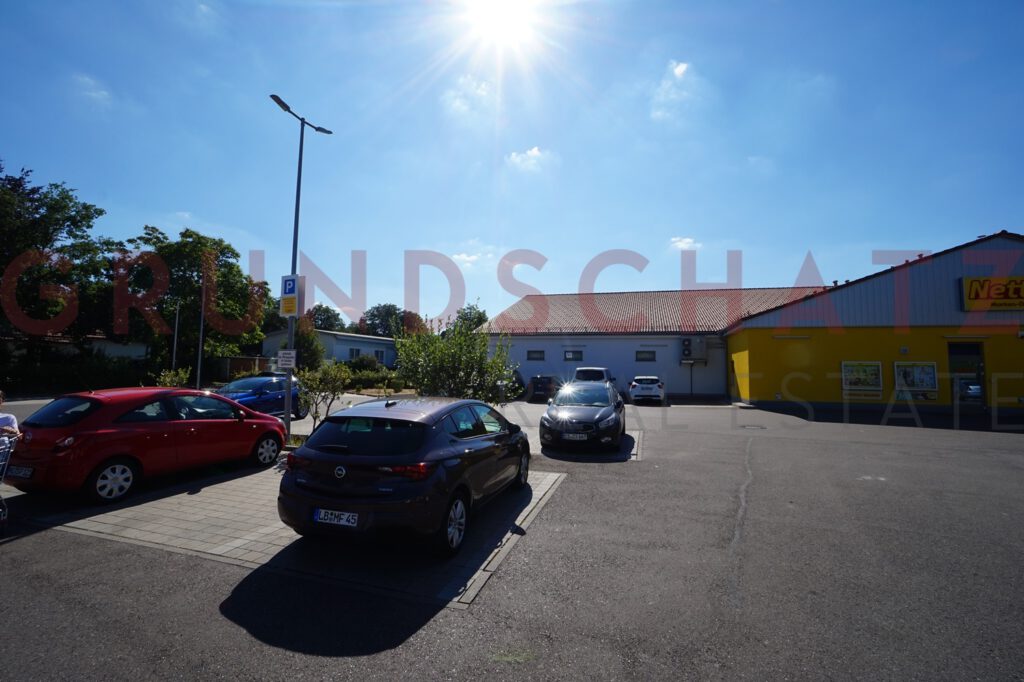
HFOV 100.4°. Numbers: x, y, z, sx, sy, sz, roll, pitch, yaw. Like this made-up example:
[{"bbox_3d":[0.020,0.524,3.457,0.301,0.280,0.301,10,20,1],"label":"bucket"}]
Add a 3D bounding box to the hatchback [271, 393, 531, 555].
[{"bbox_3d":[-0.999,1.550,5.981,1.840,1.485,4.370,0,-4,17],"label":"hatchback"}]

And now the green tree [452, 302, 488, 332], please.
[{"bbox_3d":[-5.458,0.302,55.098,5.000,10.378,5.000,1,-4,-6],"label":"green tree"}]

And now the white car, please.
[{"bbox_3d":[7.796,2.894,24.568,1.760,1.460,4.000,0,-4,17],"label":"white car"}]

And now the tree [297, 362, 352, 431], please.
[{"bbox_3d":[-4.537,1.526,10.320,1.300,1.980,1.250,2,-4,-23],"label":"tree"}]

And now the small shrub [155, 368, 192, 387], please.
[{"bbox_3d":[-9.372,1.686,11.809,1.050,1.700,1.050,4,-5,-38],"label":"small shrub"}]

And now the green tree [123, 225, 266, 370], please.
[{"bbox_3d":[-22.769,-2.232,30.197,8.800,11.699,8.800,4,-5,-37],"label":"green tree"}]

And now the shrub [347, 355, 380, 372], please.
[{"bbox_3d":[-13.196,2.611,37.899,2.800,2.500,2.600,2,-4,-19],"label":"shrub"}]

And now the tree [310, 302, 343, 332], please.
[{"bbox_3d":[-28.715,0.052,65.118,6.000,11.649,6.000,2,-4,-24],"label":"tree"}]

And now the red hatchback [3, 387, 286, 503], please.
[{"bbox_3d":[-5.842,1.579,7.384,1.740,1.488,4.000,0,-4,17],"label":"red hatchback"}]

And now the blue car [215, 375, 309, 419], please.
[{"bbox_3d":[-8.675,1.990,14.395,1.780,1.500,4.150,0,-4,15],"label":"blue car"}]

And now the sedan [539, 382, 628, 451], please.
[{"bbox_3d":[2.126,1.956,11.697,1.800,1.480,4.450,0,-4,17],"label":"sedan"}]

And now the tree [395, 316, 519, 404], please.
[{"bbox_3d":[-1.284,0.998,9.453,2.650,3.011,2.500,1,-4,-8],"label":"tree"}]

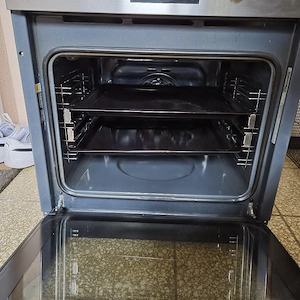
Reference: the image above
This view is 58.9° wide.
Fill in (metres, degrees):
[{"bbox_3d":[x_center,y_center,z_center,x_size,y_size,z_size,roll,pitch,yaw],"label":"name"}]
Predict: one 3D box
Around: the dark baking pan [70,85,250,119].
[{"bbox_3d":[0.033,-0.159,0.850,0.455,0.028,0.380,2,23,1],"label":"dark baking pan"}]

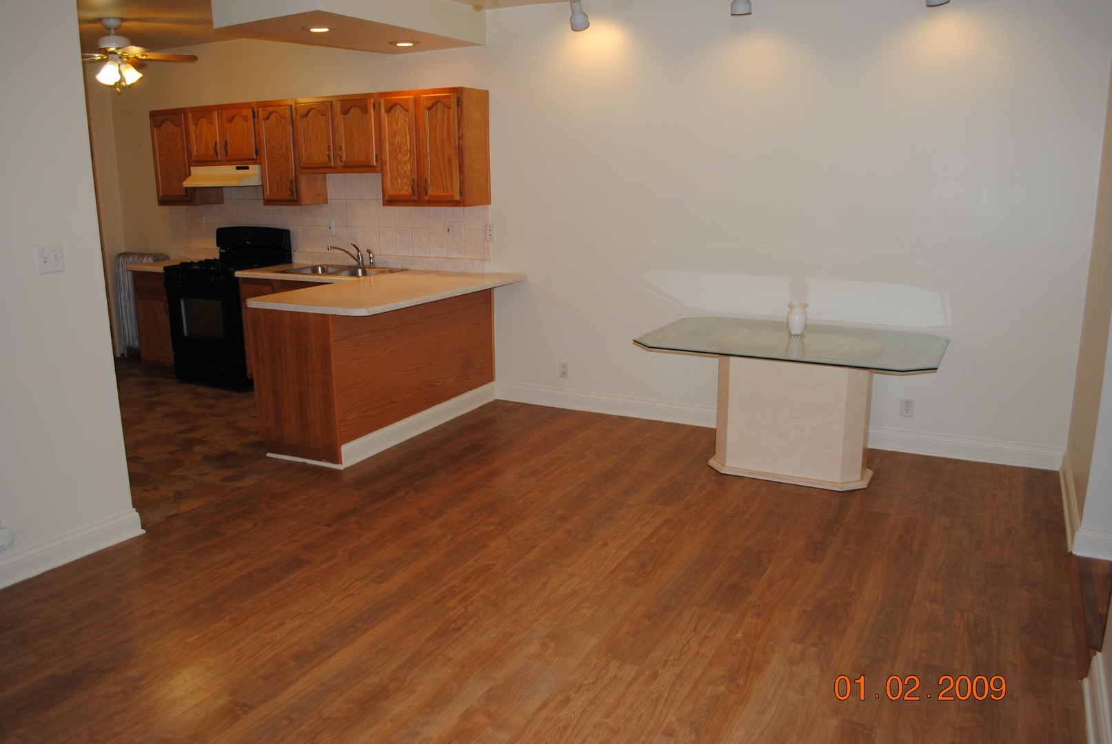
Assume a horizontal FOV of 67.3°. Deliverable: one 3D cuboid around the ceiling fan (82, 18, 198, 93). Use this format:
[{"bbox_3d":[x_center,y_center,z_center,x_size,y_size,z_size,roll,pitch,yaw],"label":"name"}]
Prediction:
[{"bbox_3d":[-3.025,-2.175,5.745,1.060,0.485,1.060,6,15,27],"label":"ceiling fan"}]

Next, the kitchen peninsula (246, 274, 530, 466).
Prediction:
[{"bbox_3d":[-0.984,-0.099,5.303,0.903,0.909,1.646,6,15,26],"label":"kitchen peninsula"}]

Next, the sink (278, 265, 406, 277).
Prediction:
[{"bbox_3d":[-1.610,-0.680,6.262,0.830,0.160,0.560,6,15,27],"label":"sink"}]

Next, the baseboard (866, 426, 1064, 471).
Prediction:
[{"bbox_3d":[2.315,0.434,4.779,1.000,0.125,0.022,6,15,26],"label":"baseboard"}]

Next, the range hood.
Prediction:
[{"bbox_3d":[-2.504,-1.516,6.463,0.773,0.156,0.475,6,15,26],"label":"range hood"}]

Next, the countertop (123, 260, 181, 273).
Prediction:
[{"bbox_3d":[-3.167,-0.893,7.013,0.510,0.040,0.650,6,15,27],"label":"countertop"}]

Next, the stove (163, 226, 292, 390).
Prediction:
[{"bbox_3d":[-2.534,-0.527,6.574,0.783,1.192,0.667,6,15,26],"label":"stove"}]

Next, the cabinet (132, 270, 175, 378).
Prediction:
[{"bbox_3d":[-3.067,-0.441,6.937,0.449,0.869,0.621,6,15,26],"label":"cabinet"}]

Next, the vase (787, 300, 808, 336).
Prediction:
[{"bbox_3d":[1.335,-0.299,4.605,0.118,0.185,0.118,6,15,27],"label":"vase"}]

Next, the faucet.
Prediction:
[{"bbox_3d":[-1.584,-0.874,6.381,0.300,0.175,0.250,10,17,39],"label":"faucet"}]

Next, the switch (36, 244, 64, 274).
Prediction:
[{"bbox_3d":[-2.074,-0.463,3.425,0.014,0.115,0.114,6,15,27],"label":"switch"}]

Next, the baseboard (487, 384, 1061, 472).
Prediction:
[{"bbox_3d":[1.148,0.306,5.222,3.555,0.132,0.018,6,15,26],"label":"baseboard"}]

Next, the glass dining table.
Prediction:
[{"bbox_3d":[1.242,0.182,4.455,1.491,0.724,1.040,6,15,26],"label":"glass dining table"}]

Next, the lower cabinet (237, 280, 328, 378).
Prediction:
[{"bbox_3d":[-1.678,-0.288,6.269,1.231,0.857,0.591,6,15,28],"label":"lower cabinet"}]

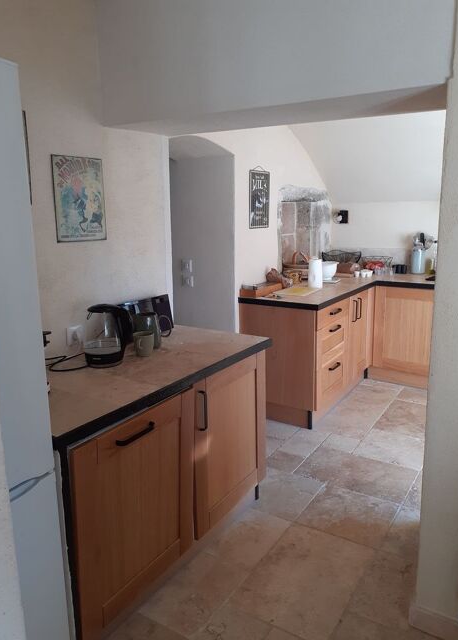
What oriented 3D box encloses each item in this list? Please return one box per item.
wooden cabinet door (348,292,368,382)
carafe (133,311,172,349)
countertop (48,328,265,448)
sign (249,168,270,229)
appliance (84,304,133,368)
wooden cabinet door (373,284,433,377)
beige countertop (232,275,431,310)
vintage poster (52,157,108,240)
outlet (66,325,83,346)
[{"bbox_3d":[1.030,0.131,3.997,0.023,0.699,0.429,7,15,33],"label":"wooden cabinet door"},{"bbox_3d":[-0.362,0.059,2.330,0.177,0.157,0.126,-3,13,-7],"label":"carafe"},{"bbox_3d":[-0.412,0.207,2.131,0.622,0.043,1.304,7,15,33],"label":"countertop"},{"bbox_3d":[0.235,-0.883,3.661,0.015,0.417,0.293,7,15,33],"label":"sign"},{"bbox_3d":[-0.542,0.065,2.132,0.212,0.237,0.162,0,13,4],"label":"appliance"},{"bbox_3d":[1.553,0.098,4.341,0.595,0.715,0.030,7,14,32],"label":"wooden cabinet door"},{"bbox_3d":[1.086,-0.245,3.963,1.237,0.043,1.812,7,15,33],"label":"beige countertop"},{"bbox_3d":[-0.646,-0.527,2.191,0.012,0.358,0.273,7,15,33],"label":"vintage poster"},{"bbox_3d":[-0.684,0.075,2.238,0.024,0.083,0.080,7,15,33],"label":"outlet"}]

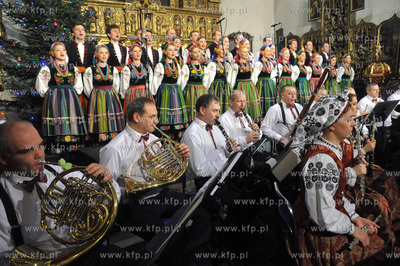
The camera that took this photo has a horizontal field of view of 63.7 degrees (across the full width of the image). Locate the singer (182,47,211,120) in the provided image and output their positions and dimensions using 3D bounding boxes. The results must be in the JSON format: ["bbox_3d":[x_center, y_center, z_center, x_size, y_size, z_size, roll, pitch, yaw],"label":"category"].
[{"bbox_3d":[-0.069,-0.675,5.440,0.580,1.580,0.540,-6,9,-27],"label":"singer"}]

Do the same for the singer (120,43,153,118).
[{"bbox_3d":[-0.943,-0.572,4.989,0.600,1.580,0.540,-7,9,-28],"label":"singer"}]

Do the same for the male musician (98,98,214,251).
[{"bbox_3d":[-0.272,0.401,2.240,0.820,1.290,0.620,3,9,35],"label":"male musician"}]

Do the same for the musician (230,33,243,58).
[{"bbox_3d":[0.886,-1.310,7.246,0.540,1.780,0.360,-9,12,-37],"label":"musician"}]

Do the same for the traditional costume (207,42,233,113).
[{"bbox_3d":[0.382,-0.823,5.770,0.580,1.470,0.460,-7,11,-30],"label":"traditional costume"}]

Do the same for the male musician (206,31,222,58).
[{"bbox_3d":[0.364,-1.220,6.727,0.330,1.770,0.520,6,12,44],"label":"male musician"}]

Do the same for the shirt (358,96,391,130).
[{"bbox_3d":[2.795,-0.339,5.200,0.540,0.580,0.360,-4,8,-12],"label":"shirt"}]

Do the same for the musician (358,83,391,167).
[{"bbox_3d":[2.799,-0.149,5.241,0.550,1.300,0.740,-4,8,-10],"label":"musician"}]

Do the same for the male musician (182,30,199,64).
[{"bbox_3d":[-0.126,-1.194,6.696,0.540,1.780,0.360,-8,11,-32],"label":"male musician"}]

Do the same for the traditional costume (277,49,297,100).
[{"bbox_3d":[1.836,-1.053,6.870,0.570,1.470,0.460,-6,10,-24],"label":"traditional costume"}]

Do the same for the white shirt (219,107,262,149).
[{"bbox_3d":[0.404,-0.005,3.250,0.470,0.530,0.400,-9,12,-35],"label":"white shirt"}]

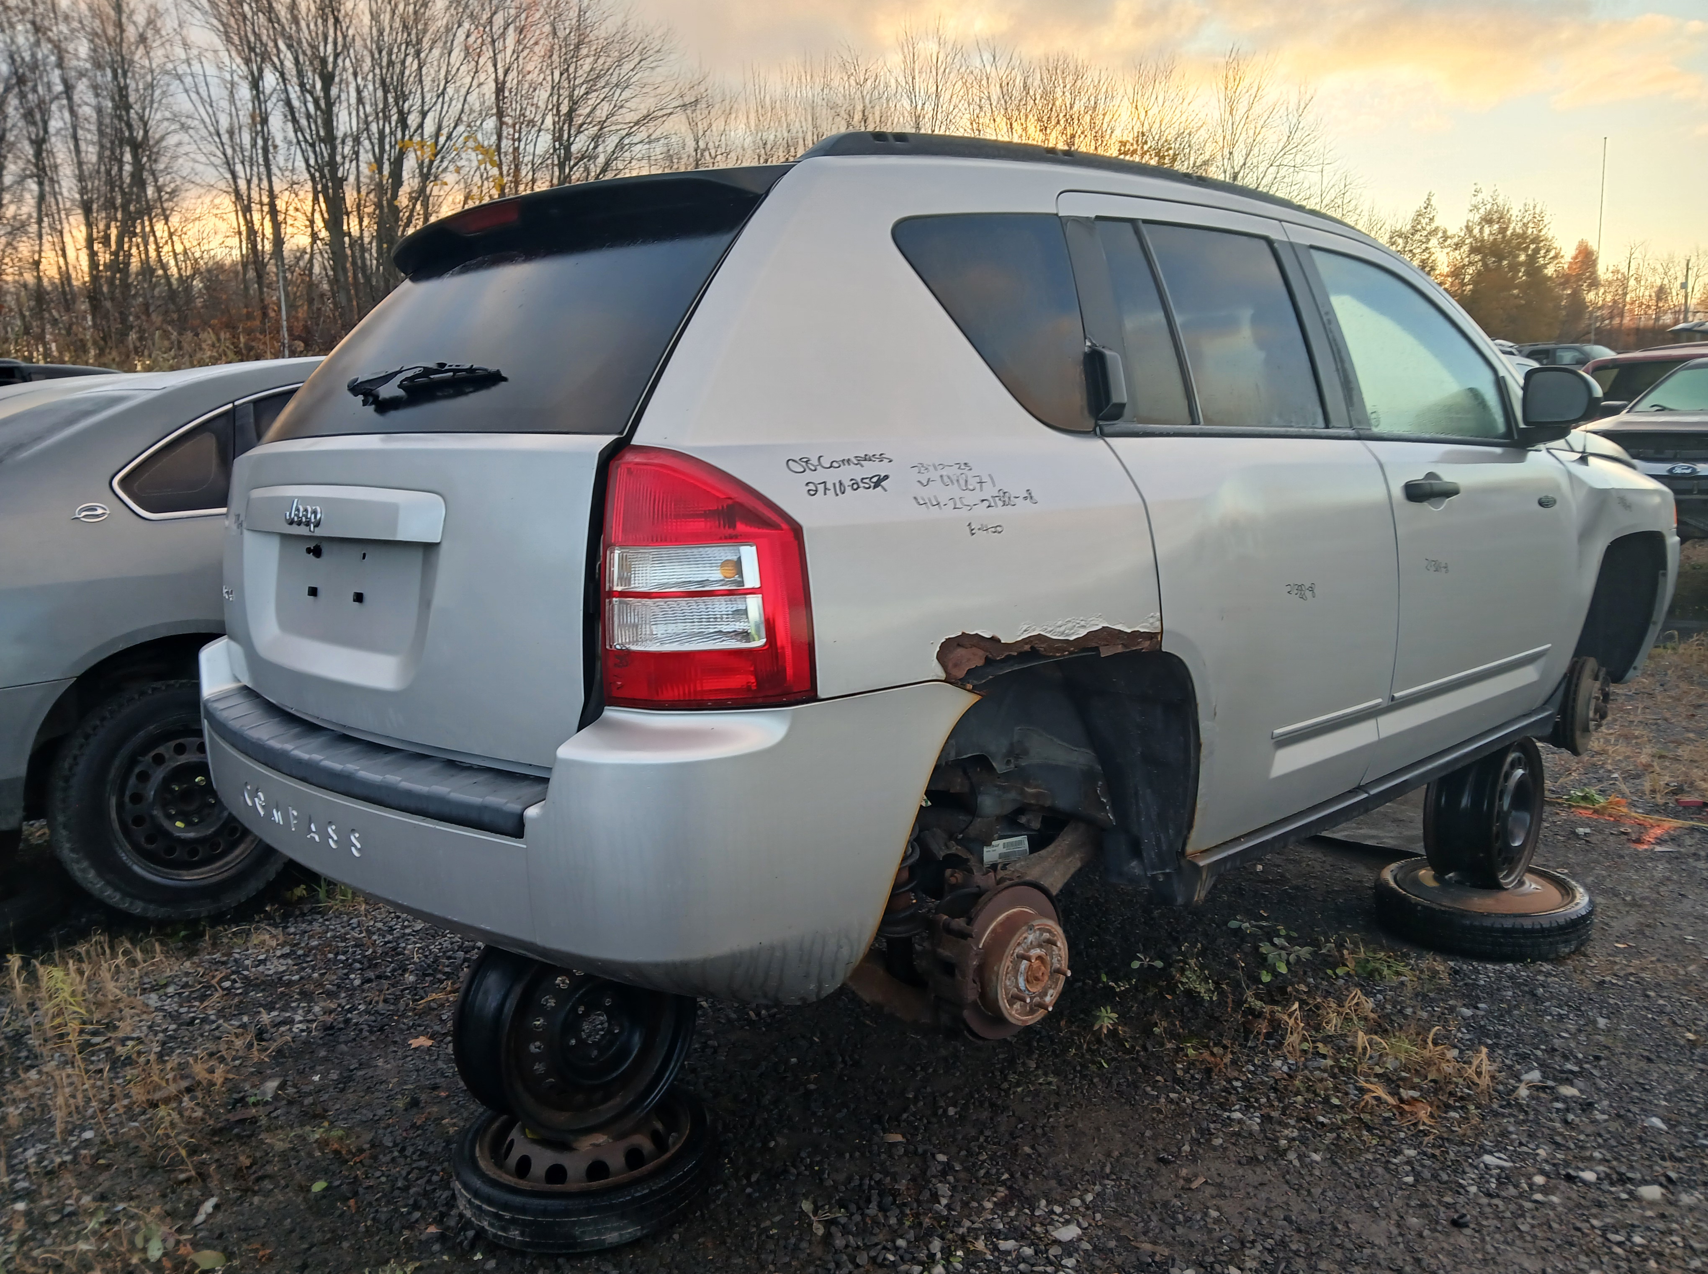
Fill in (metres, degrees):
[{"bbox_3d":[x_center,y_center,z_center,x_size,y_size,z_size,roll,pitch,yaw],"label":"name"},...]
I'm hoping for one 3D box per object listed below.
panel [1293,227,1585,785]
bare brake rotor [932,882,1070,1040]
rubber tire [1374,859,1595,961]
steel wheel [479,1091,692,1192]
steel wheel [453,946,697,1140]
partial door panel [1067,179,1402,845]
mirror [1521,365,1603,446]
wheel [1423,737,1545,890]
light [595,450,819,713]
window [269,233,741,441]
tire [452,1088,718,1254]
[{"bbox_3d":[1.442,-0.335,3.140,1.210,1.230,0.250,-9,12,-41],"label":"panel"},{"bbox_3d":[0.281,0.558,2.179,0.265,0.265,0.080,-10,10,-40],"label":"bare brake rotor"},{"bbox_3d":[1.725,0.728,3.520,0.560,0.125,0.560,-12,13,-41],"label":"rubber tire"},{"bbox_3d":[-0.533,1.042,2.555,0.415,0.130,0.415,-1,8,0],"label":"steel wheel"},{"bbox_3d":[-0.543,0.754,2.545,0.415,0.415,0.195,-9,13,-38],"label":"steel wheel"},{"bbox_3d":[0.734,-0.218,2.510,0.950,1.240,0.250,-9,12,-41],"label":"partial door panel"},{"bbox_3d":[1.738,-0.567,3.158,0.155,0.185,0.215,-10,13,-41],"label":"mirror"},{"bbox_3d":[1.760,0.474,3.582,0.185,0.415,0.415,6,13,44],"label":"wheel"},{"bbox_3d":[-0.205,-0.079,1.681,0.250,0.355,0.215,-10,13,-41],"label":"light"},{"bbox_3d":[-0.672,-0.515,2.198,1.340,0.430,0.100,9,-28,47],"label":"window"},{"bbox_3d":[-0.533,1.036,2.555,0.530,0.120,0.530,-1,8,0],"label":"tire"}]

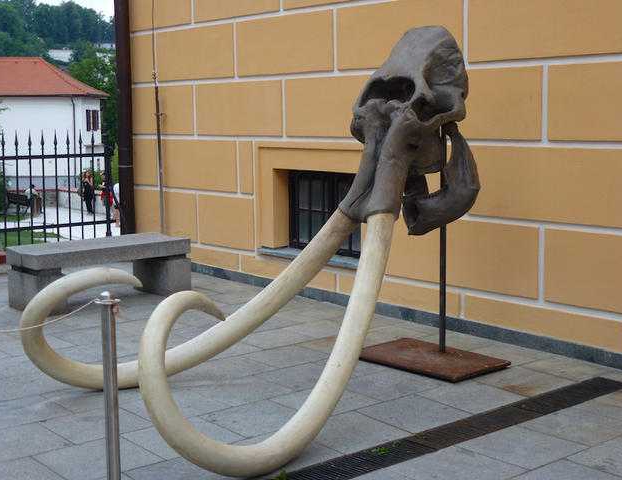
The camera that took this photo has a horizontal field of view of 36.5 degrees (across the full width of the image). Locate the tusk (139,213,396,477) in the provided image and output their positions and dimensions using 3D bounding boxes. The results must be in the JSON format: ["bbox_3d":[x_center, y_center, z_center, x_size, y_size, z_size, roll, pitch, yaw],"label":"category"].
[{"bbox_3d":[-0.045,0.441,4.590,0.492,1.043,1.953,5,10,39],"label":"tusk"}]

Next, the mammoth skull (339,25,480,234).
[{"bbox_3d":[0.593,-0.647,5.604,0.842,1.239,0.796,-7,9,-36],"label":"mammoth skull"}]

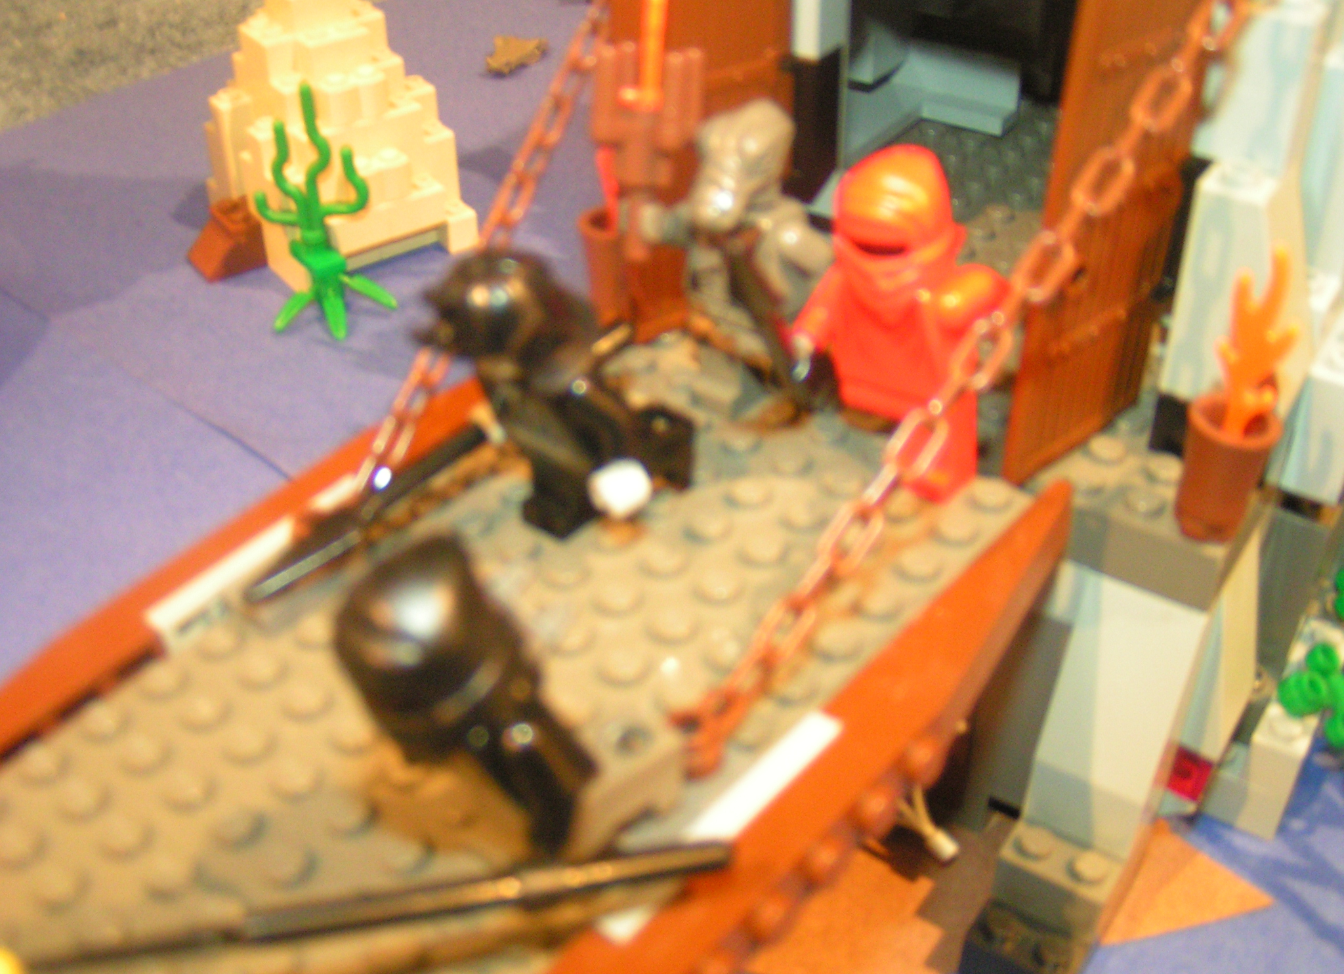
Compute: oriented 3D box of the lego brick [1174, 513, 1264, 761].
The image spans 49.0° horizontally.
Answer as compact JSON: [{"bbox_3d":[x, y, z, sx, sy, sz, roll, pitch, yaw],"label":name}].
[{"bbox_3d":[0.075,0.020,0.209,0.016,0.029,0.016,20,41,26],"label":"lego brick"}]

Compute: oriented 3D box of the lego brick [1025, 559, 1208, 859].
[{"bbox_3d":[0.062,0.030,0.204,0.016,0.039,0.018,20,41,26],"label":"lego brick"}]

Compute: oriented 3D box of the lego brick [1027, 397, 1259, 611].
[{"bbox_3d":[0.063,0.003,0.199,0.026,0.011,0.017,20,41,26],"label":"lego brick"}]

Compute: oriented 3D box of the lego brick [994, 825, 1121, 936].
[{"bbox_3d":[0.057,0.053,0.212,0.016,0.011,0.017,20,41,26],"label":"lego brick"}]

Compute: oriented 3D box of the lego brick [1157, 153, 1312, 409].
[{"bbox_3d":[0.076,-0.026,0.191,0.016,0.030,0.016,20,41,26],"label":"lego brick"}]

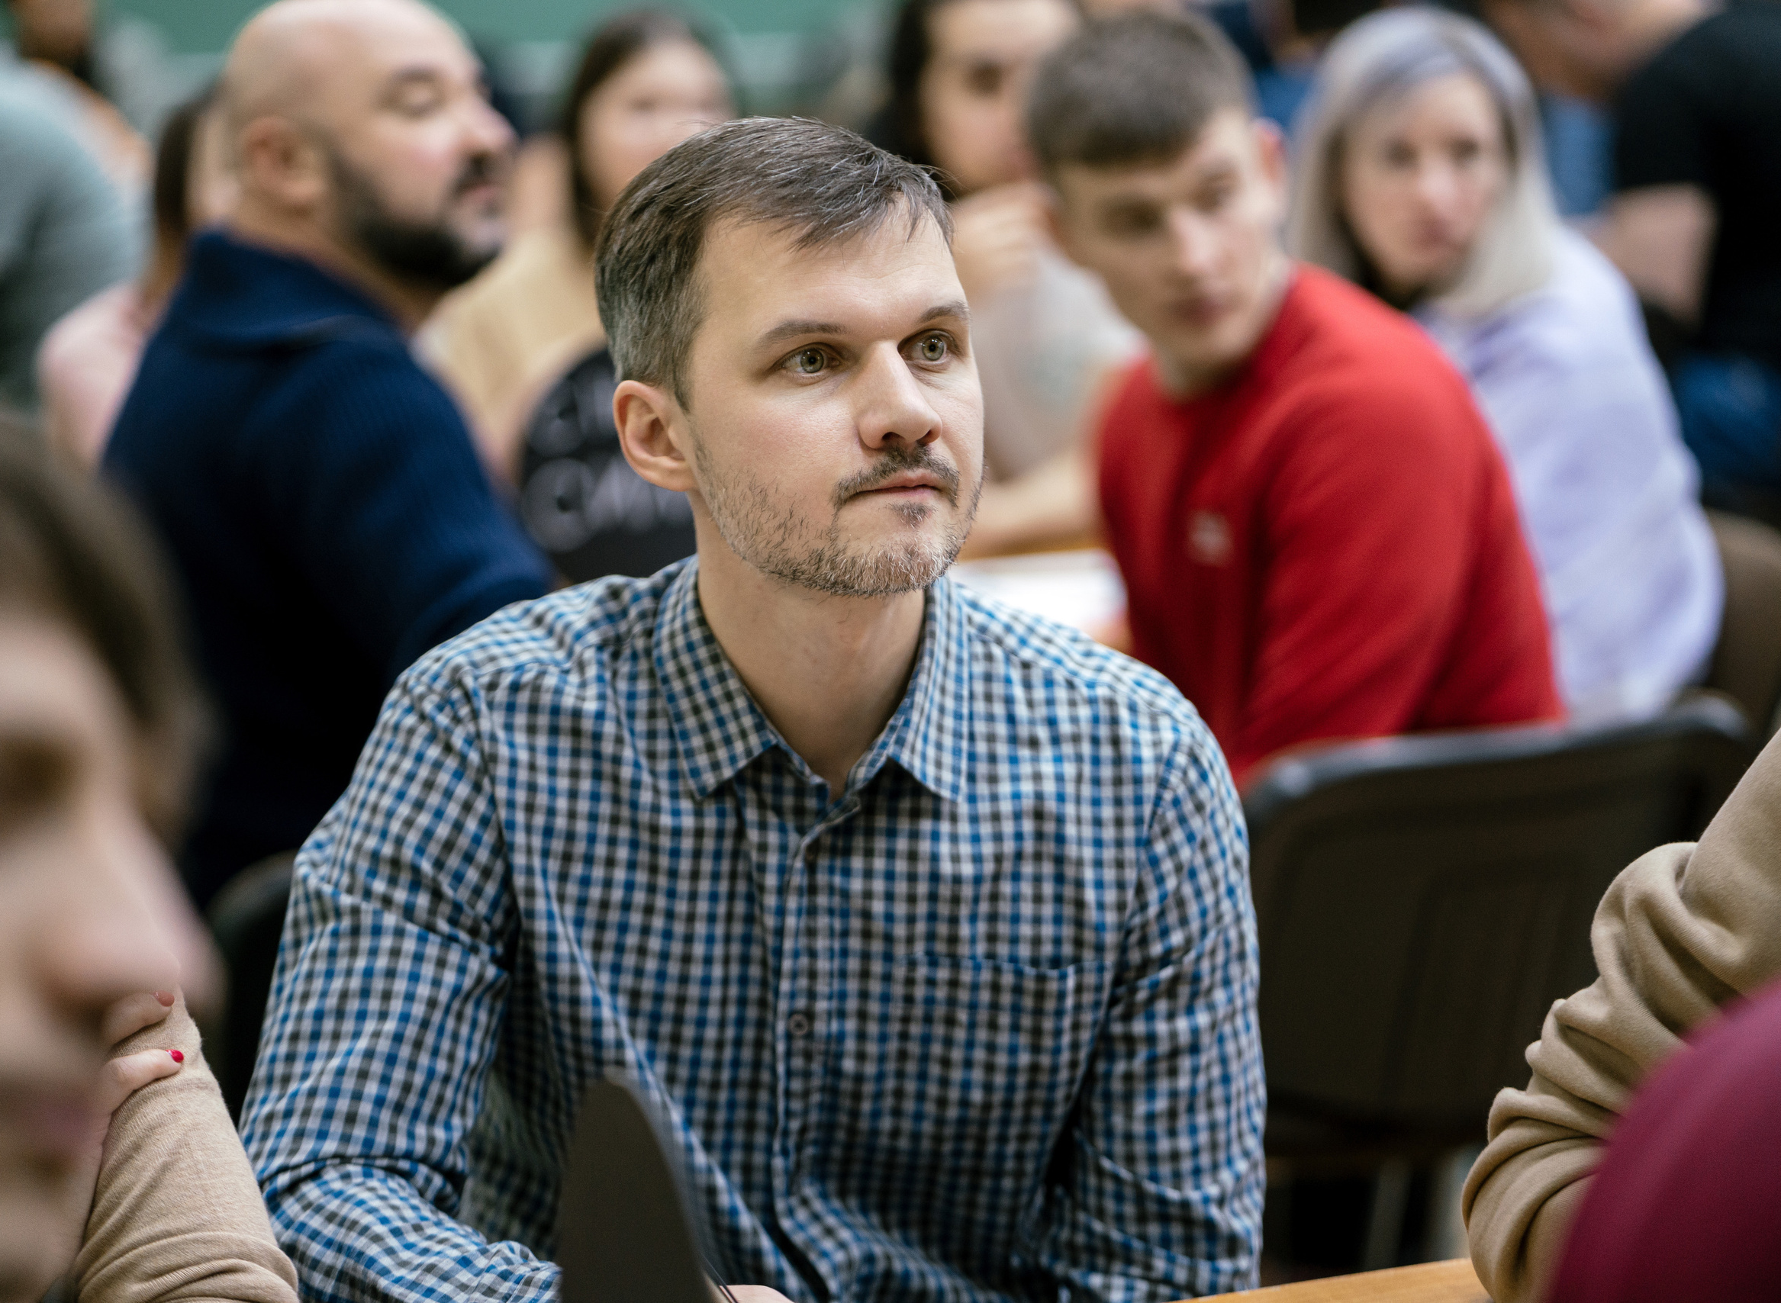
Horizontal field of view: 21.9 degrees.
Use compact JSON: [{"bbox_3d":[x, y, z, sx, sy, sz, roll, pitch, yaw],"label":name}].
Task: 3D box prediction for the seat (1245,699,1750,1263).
[{"bbox_3d":[0.340,0.409,3.591,0.500,0.830,0.560,-6,12,-30],"label":"seat"}]

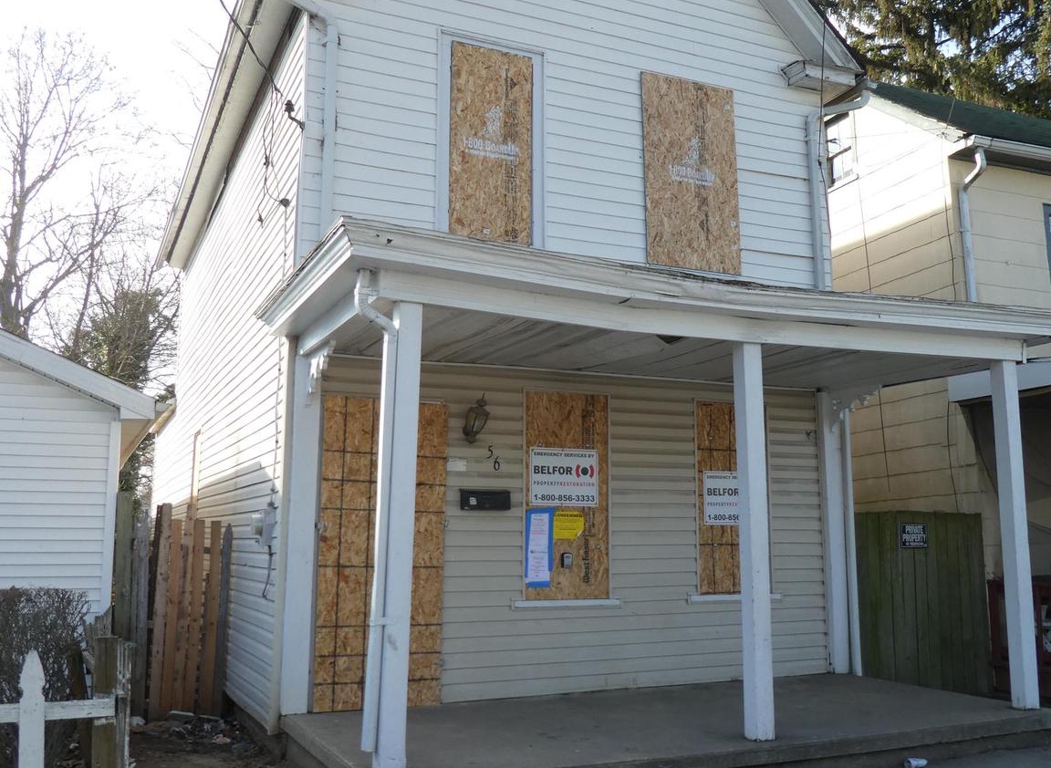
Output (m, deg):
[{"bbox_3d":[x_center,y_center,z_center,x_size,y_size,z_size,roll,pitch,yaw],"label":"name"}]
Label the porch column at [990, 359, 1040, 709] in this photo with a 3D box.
[{"bbox_3d":[3.586,1.078,7.151,0.145,2.500,0.145,5,-10,-25],"label":"porch column"}]

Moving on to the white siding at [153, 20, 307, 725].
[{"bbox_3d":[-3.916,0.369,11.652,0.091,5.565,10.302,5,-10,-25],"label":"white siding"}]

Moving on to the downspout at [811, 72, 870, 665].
[{"bbox_3d":[3.061,-0.151,9.163,0.656,5.575,0.273,5,-10,-25],"label":"downspout"}]

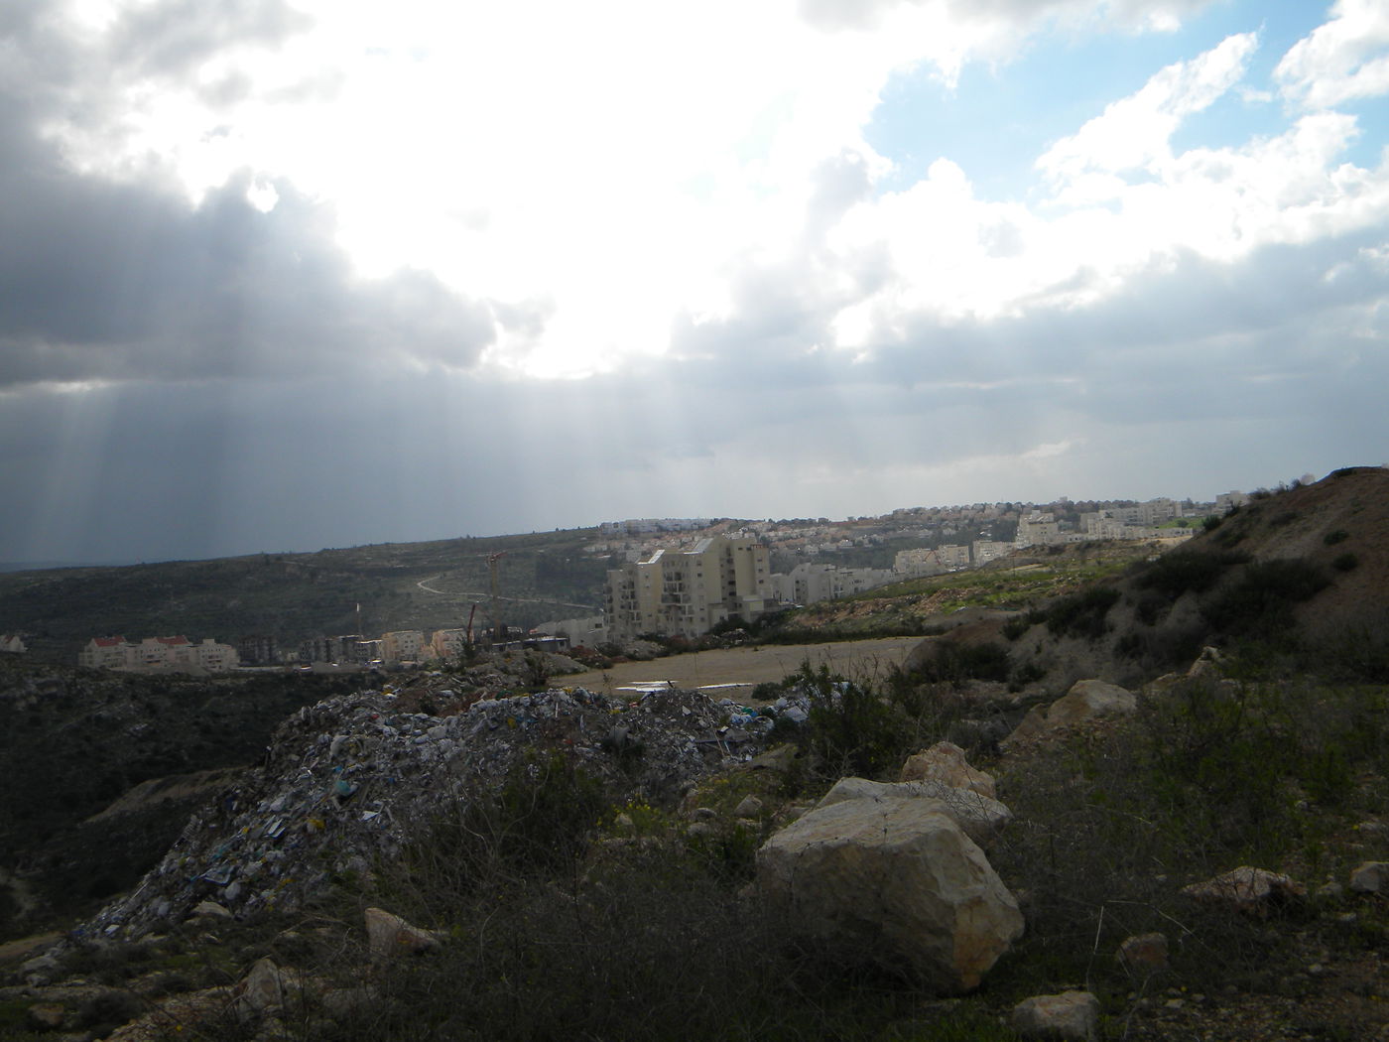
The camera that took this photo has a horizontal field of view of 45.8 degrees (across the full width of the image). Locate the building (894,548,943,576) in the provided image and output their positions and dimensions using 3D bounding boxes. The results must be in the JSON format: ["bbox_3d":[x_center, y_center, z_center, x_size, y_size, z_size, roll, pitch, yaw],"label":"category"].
[{"bbox_3d":[122.584,23.448,900.000,25.000,16.500,15.000,-3,0,12],"label":"building"}]

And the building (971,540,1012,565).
[{"bbox_3d":[181.057,20.117,1000.000,22.000,16.000,16.000,-3,0,10],"label":"building"}]

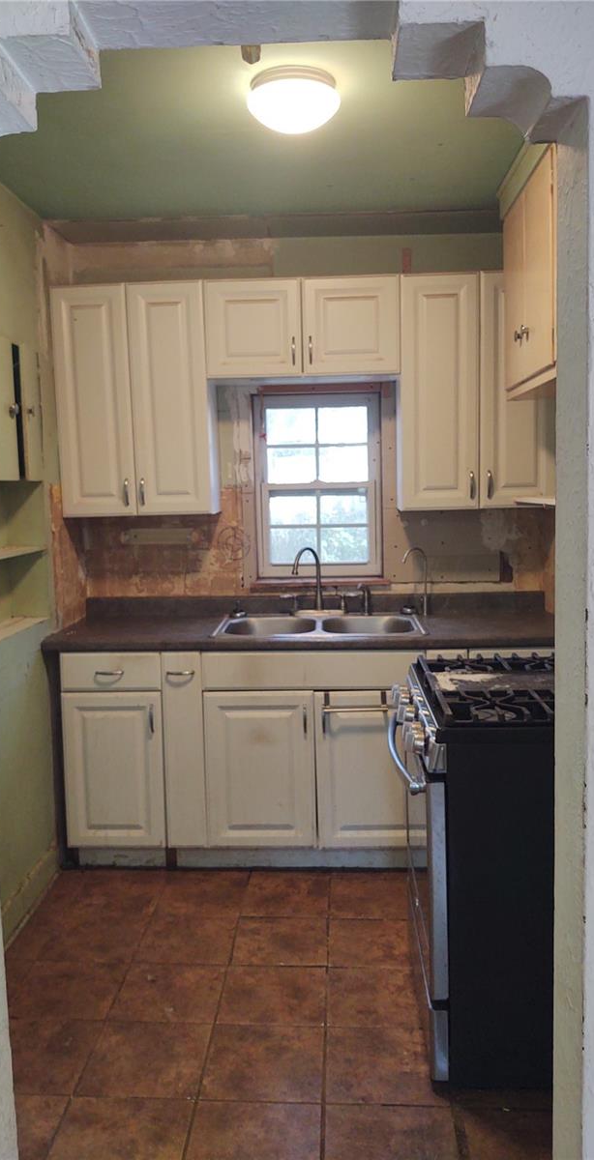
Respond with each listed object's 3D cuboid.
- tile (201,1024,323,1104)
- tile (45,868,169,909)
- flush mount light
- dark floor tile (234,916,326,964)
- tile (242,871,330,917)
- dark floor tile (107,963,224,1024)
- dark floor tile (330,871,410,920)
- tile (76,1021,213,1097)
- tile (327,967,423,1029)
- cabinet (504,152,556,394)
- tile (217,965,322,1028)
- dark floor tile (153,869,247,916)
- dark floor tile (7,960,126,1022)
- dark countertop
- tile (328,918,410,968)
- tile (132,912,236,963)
[{"bbox_3d":[-0.081,1.254,2.350,0.306,0.012,0.306,-1,7,3],"label":"tile"},{"bbox_3d":[-0.652,1.152,3.304,0.321,0.012,0.327,-1,7,3],"label":"tile"},{"bbox_3d":[-0.007,-1.157,2.219,0.227,0.106,0.227,-1,7,4],"label":"flush mount light"},{"bbox_3d":[-0.048,1.193,2.986,0.305,0.010,0.305,-1,7,3],"label":"dark floor tile"},{"bbox_3d":[-0.033,1.143,3.272,0.306,0.012,0.330,-1,7,3],"label":"tile"},{"bbox_3d":[-0.370,1.222,2.669,0.306,0.012,0.306,-1,7,3],"label":"dark floor tile"},{"bbox_3d":[0.273,1.139,3.256,0.306,0.012,0.330,-1,7,3],"label":"dark floor tile"},{"bbox_3d":[-0.391,1.270,2.392,0.305,0.010,0.305,-1,7,3],"label":"tile"},{"bbox_3d":[0.241,1.213,2.637,0.306,0.012,0.306,-1,7,3],"label":"tile"},{"bbox_3d":[0.852,-0.913,2.783,0.280,0.652,0.870,-1,7,3],"label":"cabinet"},{"bbox_3d":[-0.065,1.229,2.680,0.305,0.010,0.305,-1,7,3],"label":"tile"},{"bbox_3d":[-0.339,1.147,3.288,0.306,0.012,0.330,-1,7,3],"label":"dark floor tile"},{"bbox_3d":[-0.682,1.237,2.716,0.305,0.010,0.305,-1,7,3],"label":"dark floor tile"},{"bbox_3d":[0.050,0.157,3.549,1.940,0.120,0.610,-1,7,4],"label":"dark countertop"},{"bbox_3d":[0.261,1.189,2.969,0.305,0.010,0.305,-1,7,3],"label":"tile"},{"bbox_3d":[-0.356,1.197,3.004,0.305,0.010,0.305,-1,7,3],"label":"tile"}]

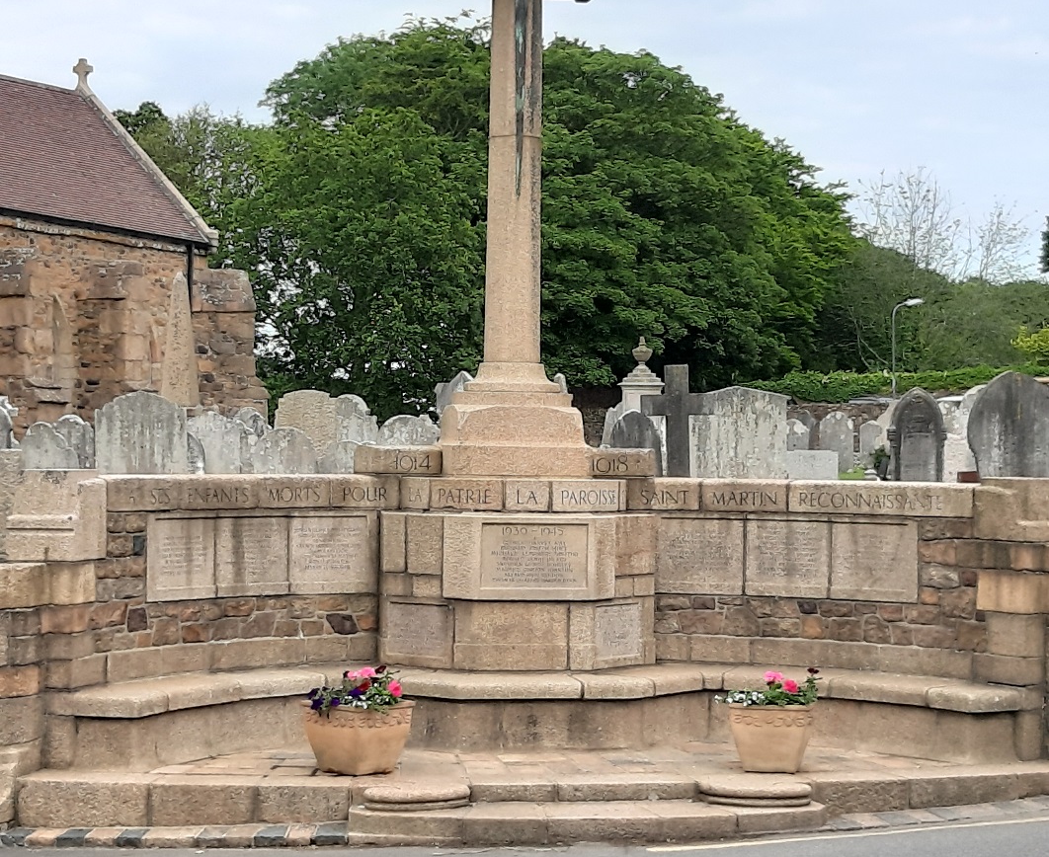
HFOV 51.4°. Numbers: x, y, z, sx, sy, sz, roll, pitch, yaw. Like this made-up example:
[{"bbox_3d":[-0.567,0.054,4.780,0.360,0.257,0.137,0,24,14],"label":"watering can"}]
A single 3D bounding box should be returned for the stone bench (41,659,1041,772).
[{"bbox_3d":[0.185,1.788,6.868,5.950,0.460,1.120,1,-1,-5],"label":"stone bench"}]

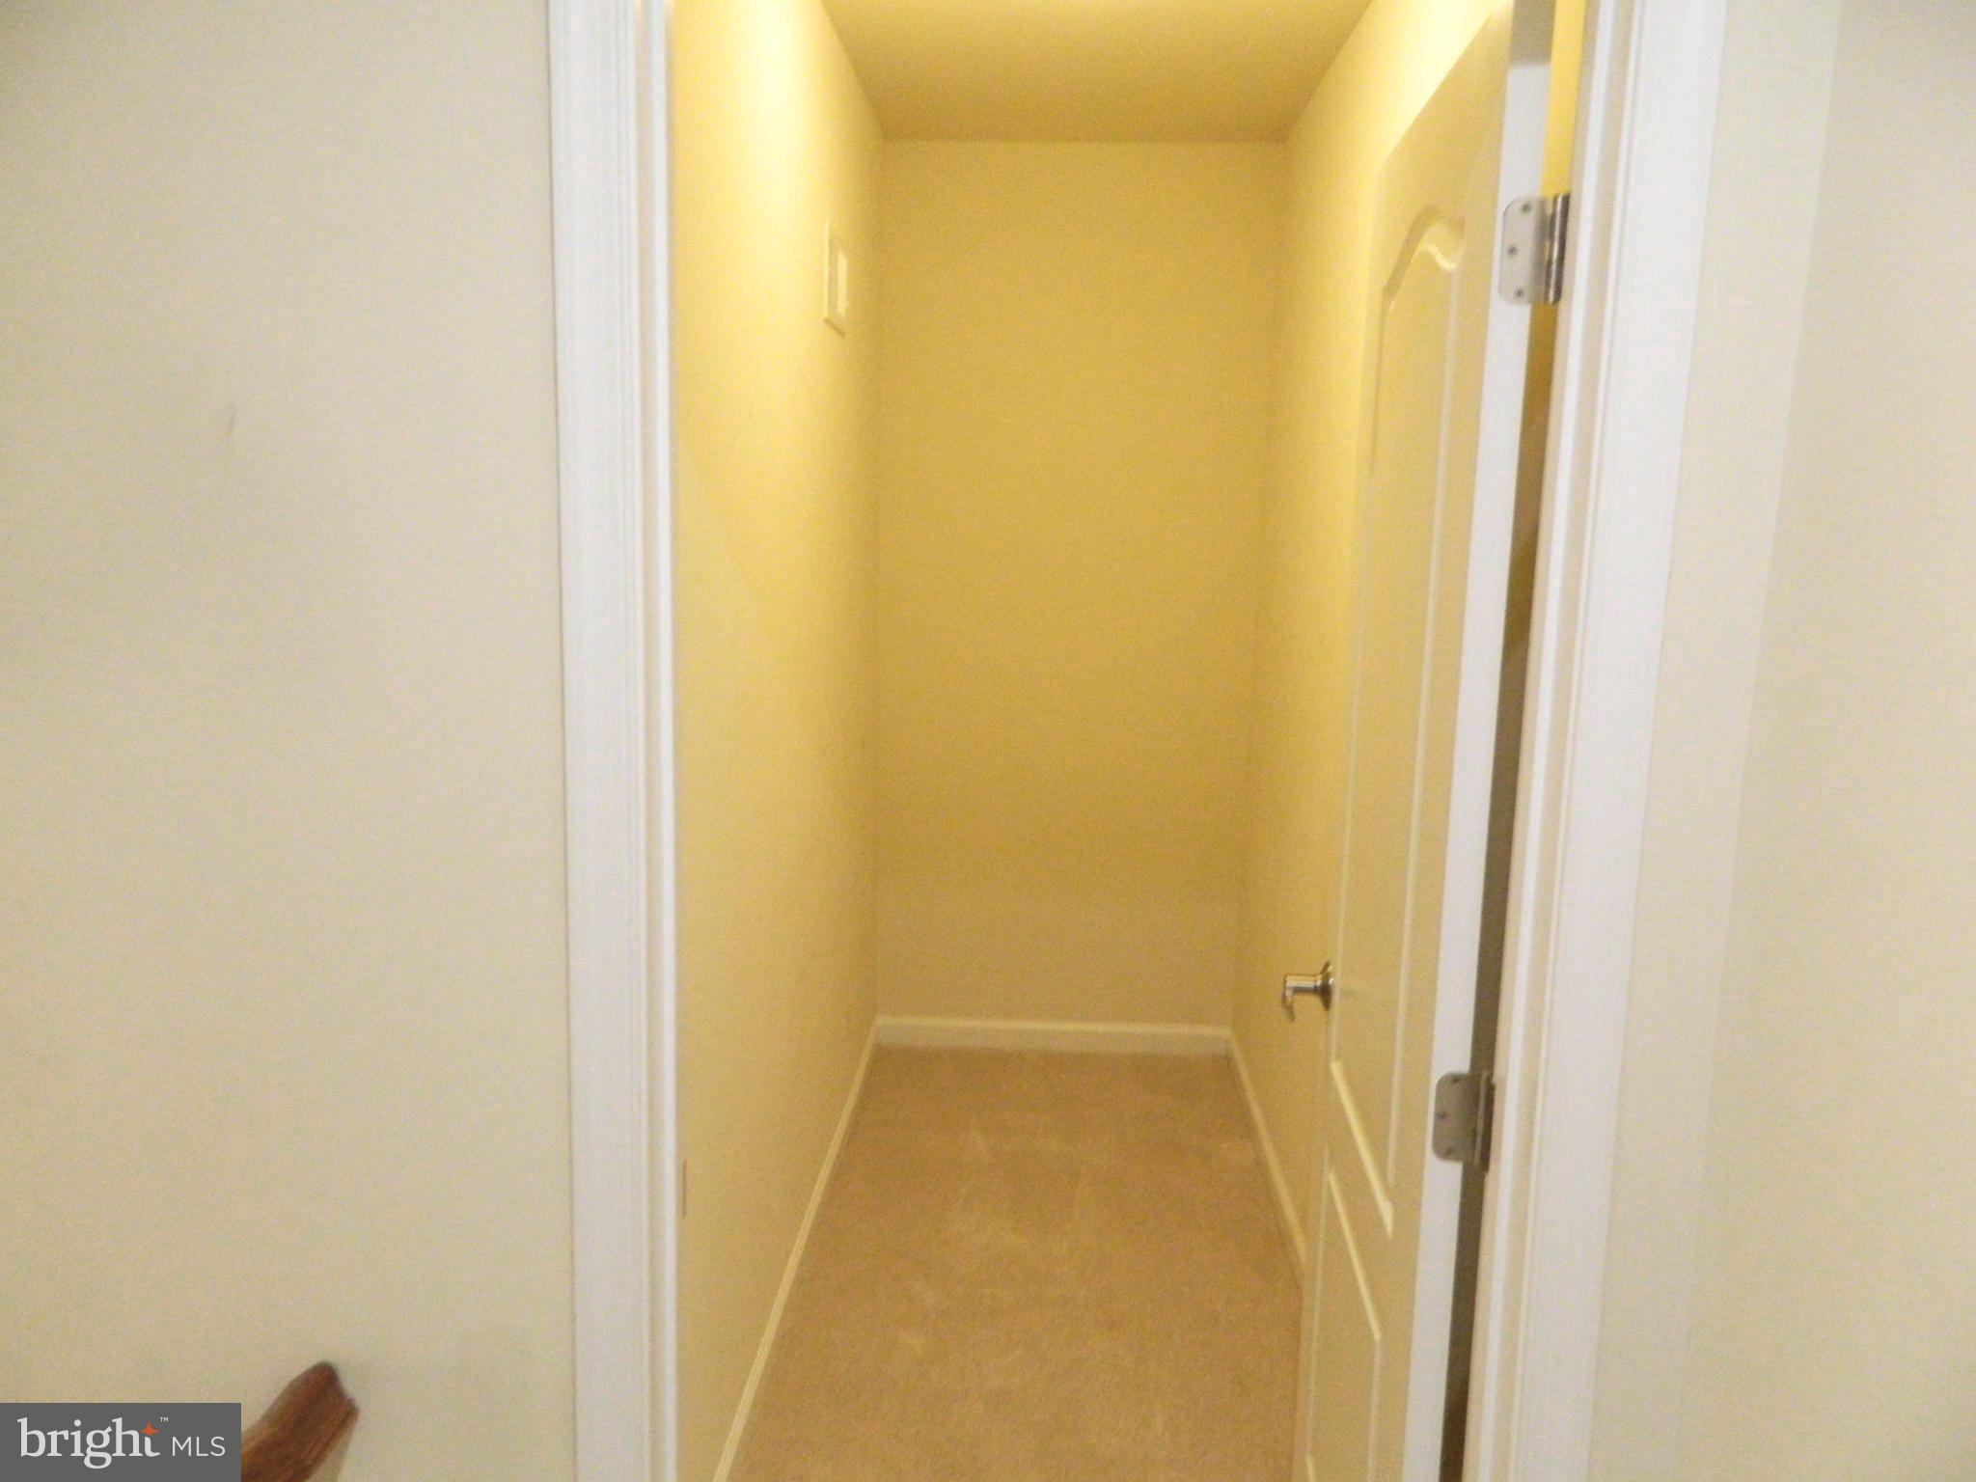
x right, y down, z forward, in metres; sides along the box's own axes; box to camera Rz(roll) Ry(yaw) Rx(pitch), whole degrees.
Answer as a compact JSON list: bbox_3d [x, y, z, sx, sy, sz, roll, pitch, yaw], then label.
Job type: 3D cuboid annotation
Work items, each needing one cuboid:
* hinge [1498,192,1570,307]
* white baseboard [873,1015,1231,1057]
[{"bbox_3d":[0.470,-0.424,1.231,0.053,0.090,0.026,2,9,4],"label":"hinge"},{"bbox_3d":[0.195,0.899,4.326,1.090,0.088,0.015,2,9,2],"label":"white baseboard"}]

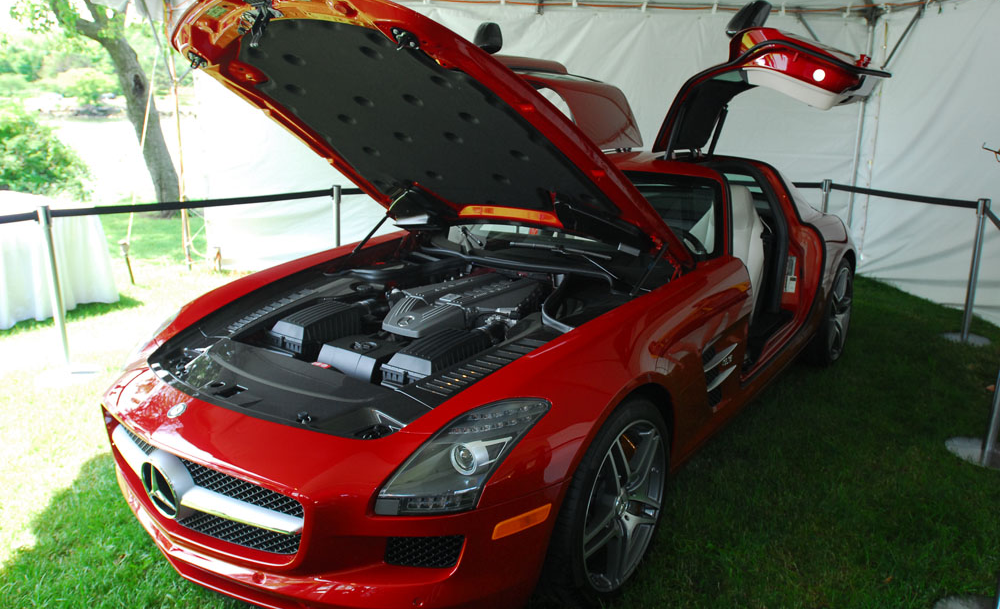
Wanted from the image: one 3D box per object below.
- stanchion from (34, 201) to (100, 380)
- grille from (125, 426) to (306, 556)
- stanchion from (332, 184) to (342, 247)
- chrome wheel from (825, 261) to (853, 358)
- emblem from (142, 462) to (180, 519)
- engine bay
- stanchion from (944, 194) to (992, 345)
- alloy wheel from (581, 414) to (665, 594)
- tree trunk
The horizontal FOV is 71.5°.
[{"bbox_3d":[-2.677,-0.082,4.216,0.360,1.020,0.360,-9,16,-32],"label":"stanchion"},{"bbox_3d":[-0.906,0.473,1.945,1.020,0.225,0.160,10,17,37],"label":"grille"},{"bbox_3d":[-1.459,-0.583,6.364,0.350,1.000,0.350,-4,14,-13],"label":"stanchion"},{"bbox_3d":[1.947,0.050,4.191,0.200,0.540,0.540,10,17,37],"label":"chrome wheel"},{"bbox_3d":[-0.935,0.512,1.916,0.178,0.178,0.035,10,25,37],"label":"emblem"},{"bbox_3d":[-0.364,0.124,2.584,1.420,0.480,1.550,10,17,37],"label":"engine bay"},{"bbox_3d":[3.231,-0.227,4.761,0.350,0.970,0.350,8,16,34],"label":"stanchion"},{"bbox_3d":[0.306,0.587,2.142,0.200,0.515,0.515,10,17,37],"label":"alloy wheel"},{"bbox_3d":[-6.999,-3.443,13.608,1.250,3.450,0.800,-7,15,-26],"label":"tree trunk"}]

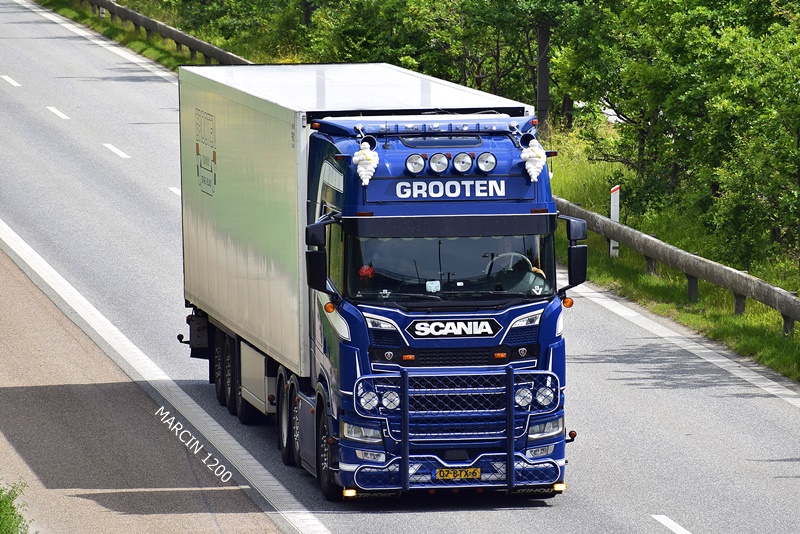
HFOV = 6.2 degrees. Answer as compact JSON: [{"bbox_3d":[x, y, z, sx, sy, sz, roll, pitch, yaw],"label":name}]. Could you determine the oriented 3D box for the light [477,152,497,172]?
[{"bbox_3d":[0.912,-1.100,77.065,0.210,0.210,0.110,-1,4,-7],"label":"light"}]

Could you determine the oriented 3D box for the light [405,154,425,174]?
[{"bbox_3d":[0.162,-1.078,76.847,0.210,0.210,0.130,-1,4,-7],"label":"light"}]

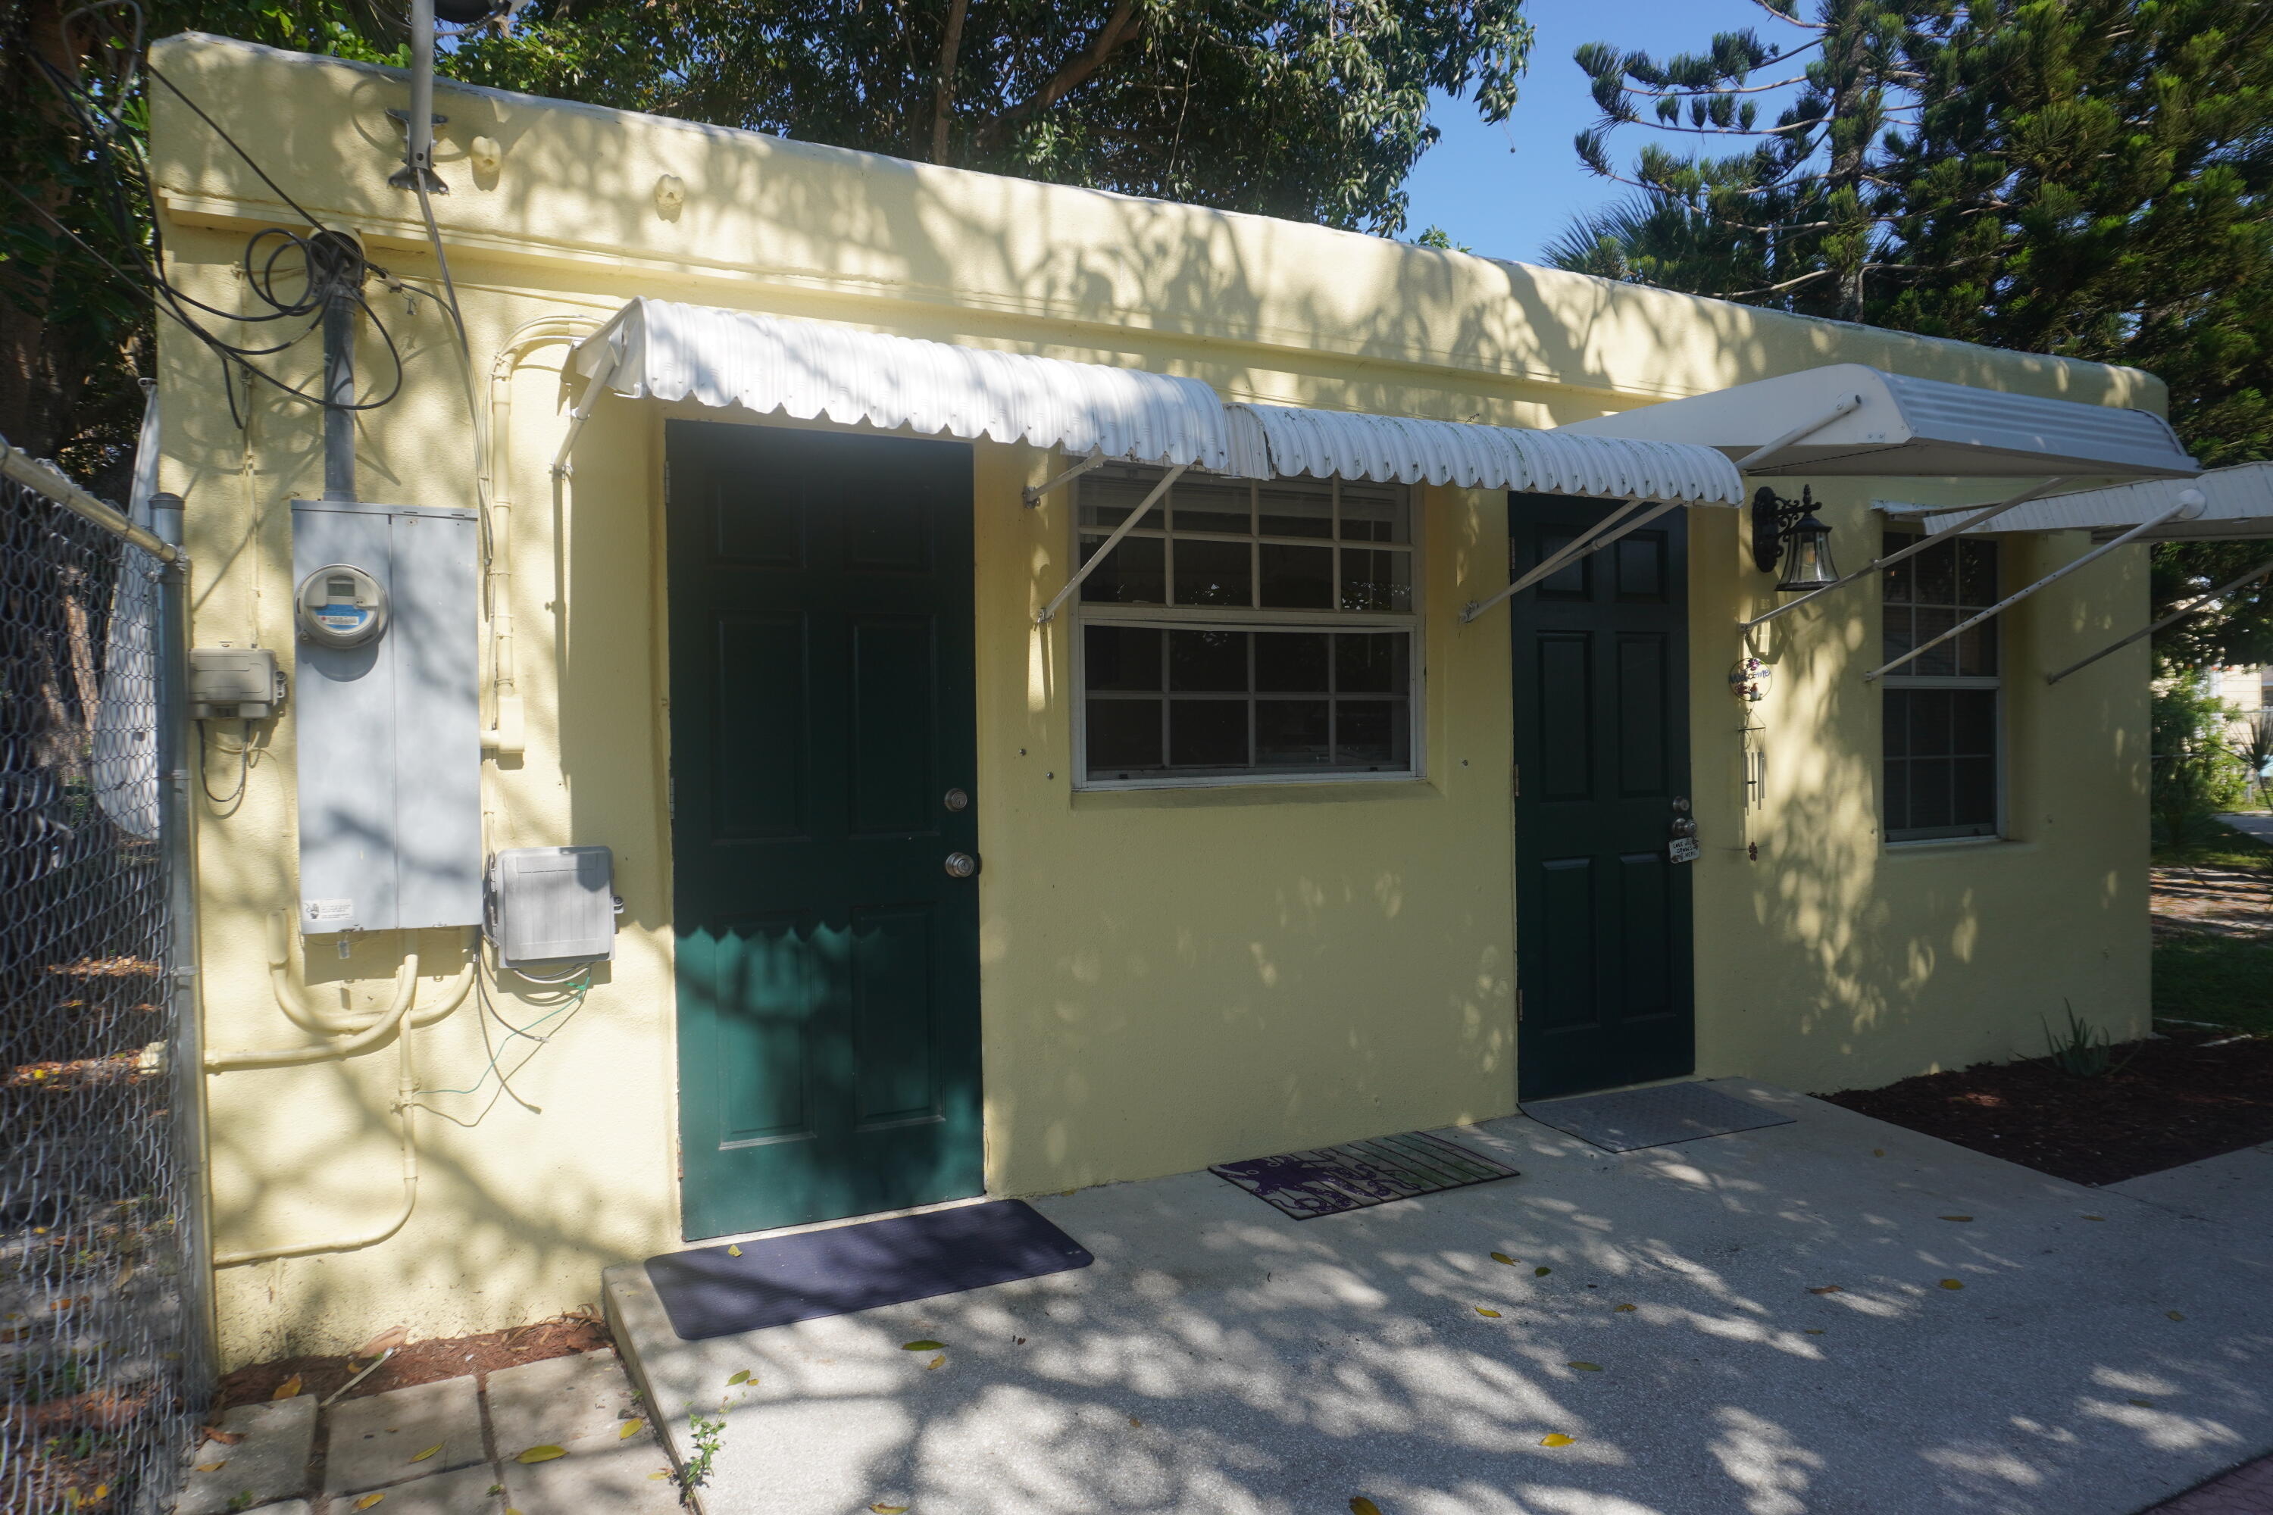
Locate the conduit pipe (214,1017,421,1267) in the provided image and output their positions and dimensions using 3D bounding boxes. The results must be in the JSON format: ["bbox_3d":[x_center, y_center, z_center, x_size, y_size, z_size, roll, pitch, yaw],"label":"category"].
[{"bbox_3d":[-1.801,0.824,3.316,0.405,0.523,0.038,-1,1,-28],"label":"conduit pipe"}]

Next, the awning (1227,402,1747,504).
[{"bbox_3d":[0.682,-0.785,4.048,1.490,0.340,1.050,-1,1,-28],"label":"awning"}]

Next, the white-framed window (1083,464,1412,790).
[{"bbox_3d":[0.353,-0.408,4.611,1.280,0.995,0.080,-1,1,-28],"label":"white-framed window"}]

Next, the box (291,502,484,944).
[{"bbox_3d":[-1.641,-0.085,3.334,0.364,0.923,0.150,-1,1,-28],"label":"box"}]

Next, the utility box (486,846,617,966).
[{"bbox_3d":[-1.358,0.341,3.519,0.280,0.275,0.090,-1,1,-28],"label":"utility box"}]

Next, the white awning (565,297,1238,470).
[{"bbox_3d":[-0.560,-0.799,3.427,1.245,0.350,0.990,-1,1,-28],"label":"white awning"}]

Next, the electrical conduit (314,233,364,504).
[{"bbox_3d":[-1.732,-0.836,3.296,0.100,0.575,0.120,-1,1,-28],"label":"electrical conduit"}]

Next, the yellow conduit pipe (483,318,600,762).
[{"bbox_3d":[-1.393,-0.525,3.544,0.275,1.023,0.075,-1,1,-28],"label":"yellow conduit pipe"}]

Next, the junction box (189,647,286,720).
[{"bbox_3d":[-1.914,-0.155,3.227,0.172,0.150,0.085,-1,1,-28],"label":"junction box"}]

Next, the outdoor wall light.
[{"bbox_3d":[2.316,-0.782,5.334,0.200,0.385,0.300,-1,1,-28],"label":"outdoor wall light"}]

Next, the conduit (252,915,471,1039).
[{"bbox_3d":[-1.690,0.470,3.344,0.420,0.280,0.090,-1,1,-28],"label":"conduit"}]

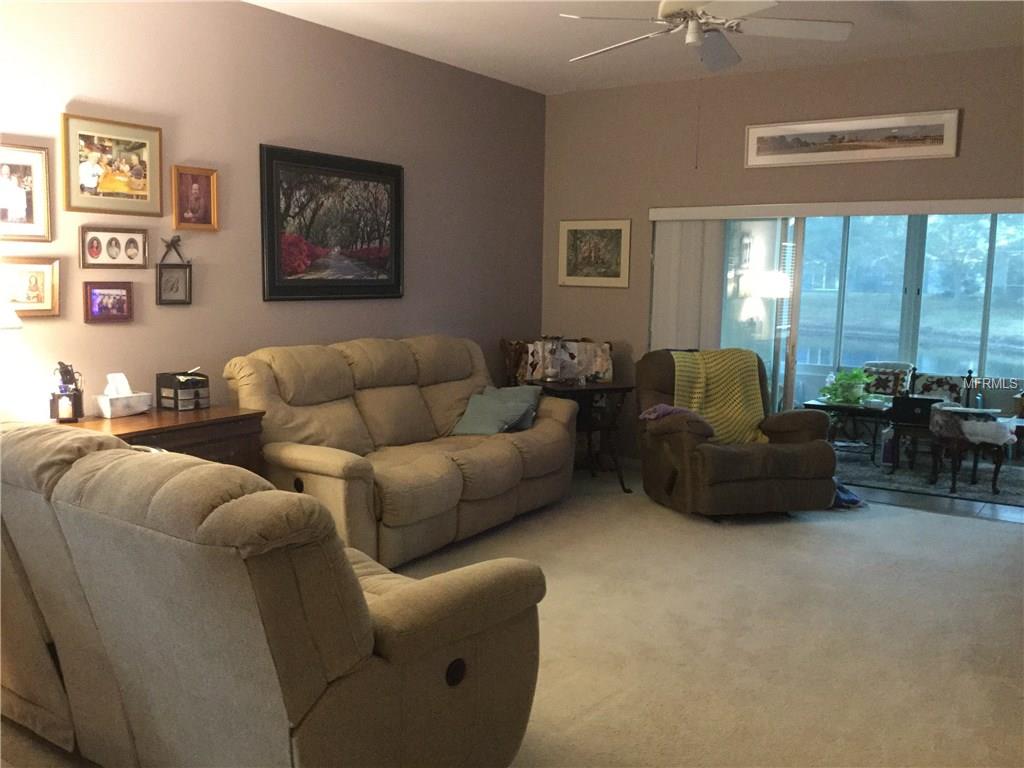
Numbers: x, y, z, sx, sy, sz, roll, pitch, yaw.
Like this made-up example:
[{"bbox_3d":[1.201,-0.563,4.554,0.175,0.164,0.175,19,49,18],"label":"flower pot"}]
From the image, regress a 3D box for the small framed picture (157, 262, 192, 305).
[{"bbox_3d":[-1.734,-0.512,4.719,0.025,0.205,0.190,6,9,34],"label":"small framed picture"}]

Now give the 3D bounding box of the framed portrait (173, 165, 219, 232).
[{"bbox_3d":[-1.631,-0.951,4.737,0.025,0.317,0.257,6,9,33],"label":"framed portrait"}]

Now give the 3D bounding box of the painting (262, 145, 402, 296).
[{"bbox_3d":[-1.060,-0.954,5.631,0.040,0.860,1.170,6,9,34],"label":"painting"}]

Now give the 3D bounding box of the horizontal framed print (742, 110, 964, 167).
[{"bbox_3d":[2.265,-1.650,6.227,1.376,0.297,0.025,6,9,33],"label":"horizontal framed print"}]

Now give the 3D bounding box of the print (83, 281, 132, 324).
[{"bbox_3d":[-1.944,-0.392,4.428,0.025,0.193,0.238,6,9,34],"label":"print"}]

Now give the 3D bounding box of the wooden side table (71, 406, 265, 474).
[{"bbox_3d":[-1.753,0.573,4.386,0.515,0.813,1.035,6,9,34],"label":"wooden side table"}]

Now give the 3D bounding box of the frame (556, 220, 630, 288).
[{"bbox_3d":[0.657,-1.042,7.366,0.623,0.526,0.025,6,9,33],"label":"frame"}]

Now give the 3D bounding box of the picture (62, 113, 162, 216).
[{"bbox_3d":[-1.898,-1.034,4.394,0.030,0.430,0.500,6,9,34],"label":"picture"}]

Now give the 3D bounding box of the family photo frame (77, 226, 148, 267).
[{"bbox_3d":[-1.894,-0.646,4.380,0.025,0.191,0.336,6,9,33],"label":"family photo frame"}]

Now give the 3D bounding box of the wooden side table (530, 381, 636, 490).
[{"bbox_3d":[0.512,0.371,6.659,0.566,0.730,0.500,-2,8,-21],"label":"wooden side table"}]

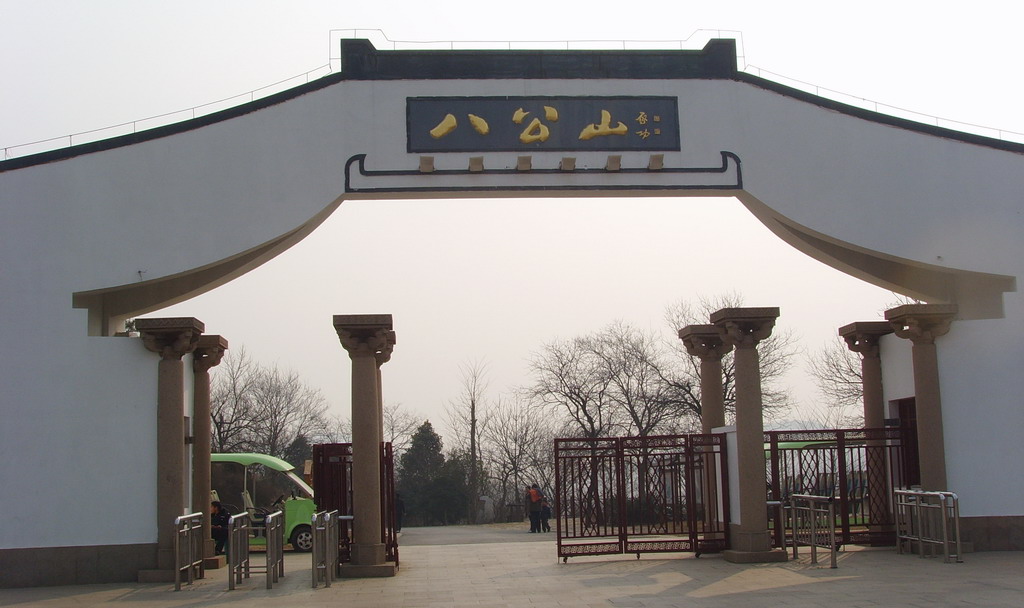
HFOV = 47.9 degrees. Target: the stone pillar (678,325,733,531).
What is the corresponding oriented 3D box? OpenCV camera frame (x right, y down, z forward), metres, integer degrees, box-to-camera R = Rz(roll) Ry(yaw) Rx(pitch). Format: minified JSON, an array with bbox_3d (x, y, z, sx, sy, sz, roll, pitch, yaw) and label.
[{"bbox_3d":[3.701,2.443,21.103,0.885,4.020,0.885,-1,-7,-5],"label":"stone pillar"}]

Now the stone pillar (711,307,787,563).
[{"bbox_3d":[3.874,2.122,18.845,0.885,4.020,0.885,-1,-7,-5],"label":"stone pillar"}]

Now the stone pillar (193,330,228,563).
[{"bbox_3d":[-5.518,2.601,20.330,0.885,4.020,0.885,-1,-7,-5],"label":"stone pillar"}]

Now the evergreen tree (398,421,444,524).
[{"bbox_3d":[-3.648,6.758,46.000,1.874,4.226,1.874,-1,-7,-5],"label":"evergreen tree"}]

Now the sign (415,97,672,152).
[{"bbox_3d":[0.539,-2.924,18.787,4.452,0.927,0.120,-1,-7,-5],"label":"sign"}]

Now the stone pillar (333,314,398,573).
[{"bbox_3d":[-2.307,2.229,18.327,0.885,4.020,0.885,-1,-7,-5],"label":"stone pillar"}]

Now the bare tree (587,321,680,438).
[{"bbox_3d":[4.483,4.346,42.567,3.468,7.521,3.295,-2,-8,6],"label":"bare tree"}]

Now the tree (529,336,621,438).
[{"bbox_3d":[2.259,4.588,41.702,3.325,6.860,3.159,-2,-8,3],"label":"tree"}]

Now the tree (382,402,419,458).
[{"bbox_3d":[-5.341,7.189,52.000,2.254,5.499,2.254,-1,-7,-5],"label":"tree"}]

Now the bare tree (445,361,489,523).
[{"bbox_3d":[-1.761,5.312,44.660,1.703,6.265,1.618,-1,-8,-2],"label":"bare tree"}]

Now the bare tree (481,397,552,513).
[{"bbox_3d":[0.178,6.088,45.595,2.846,4.855,2.703,-2,-8,0],"label":"bare tree"}]

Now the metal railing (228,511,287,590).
[{"bbox_3d":[-3.929,3.776,17.847,0.635,1.061,1.870,-1,-8,-4],"label":"metal railing"}]

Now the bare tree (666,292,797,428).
[{"bbox_3d":[7.388,3.500,39.191,4.552,7.845,4.324,-3,-8,10],"label":"bare tree"}]

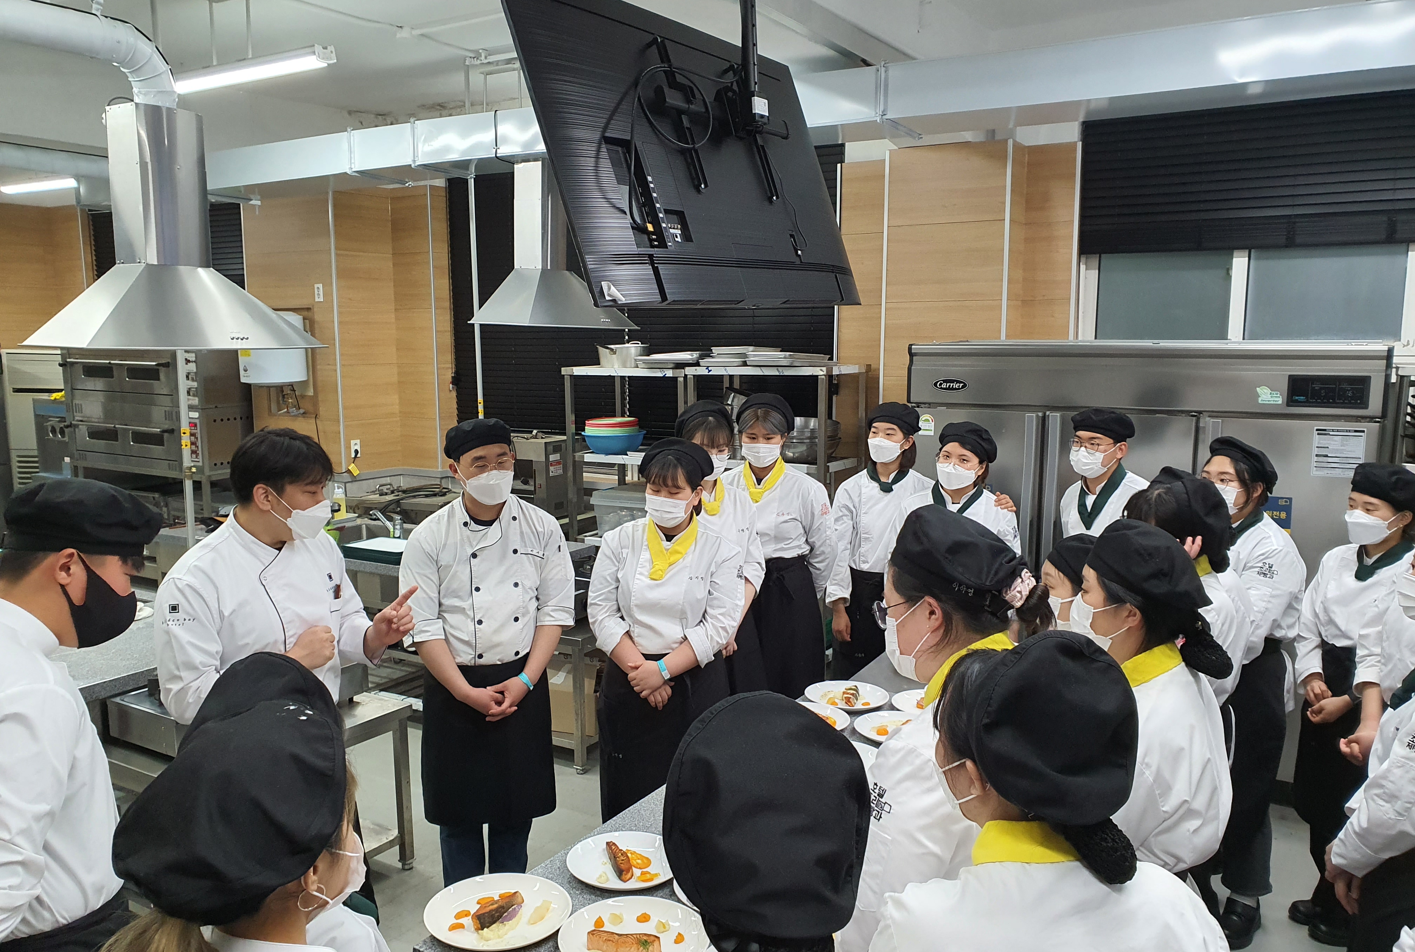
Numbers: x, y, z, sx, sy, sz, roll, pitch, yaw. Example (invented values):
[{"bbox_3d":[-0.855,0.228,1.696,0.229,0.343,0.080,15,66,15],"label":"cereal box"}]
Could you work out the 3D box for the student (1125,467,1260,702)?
[{"bbox_3d":[1.284,0.804,2.880,0.310,1.640,0.440,4,9,28],"label":"student"}]

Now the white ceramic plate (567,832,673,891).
[{"bbox_3d":[-0.171,0.839,2.295,0.257,0.027,0.257,0,8,0],"label":"white ceramic plate"}]

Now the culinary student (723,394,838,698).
[{"bbox_3d":[0.274,0.543,4.212,0.480,1.728,0.310,4,9,27],"label":"culinary student"}]

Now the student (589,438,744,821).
[{"bbox_3d":[-0.124,0.705,3.345,0.500,1.643,0.360,1,8,6],"label":"student"}]

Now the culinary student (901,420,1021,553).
[{"bbox_3d":[0.995,0.600,4.169,0.490,1.624,0.310,3,8,21],"label":"culinary student"}]

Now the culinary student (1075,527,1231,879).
[{"bbox_3d":[0.976,0.889,2.330,0.310,1.630,0.440,5,9,30],"label":"culinary student"}]

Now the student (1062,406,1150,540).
[{"bbox_3d":[1.487,0.592,3.987,0.500,1.686,0.310,7,11,43],"label":"student"}]

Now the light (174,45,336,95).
[{"bbox_3d":[-2.138,-1.833,4.820,1.200,0.070,0.100,4,9,31],"label":"light"}]

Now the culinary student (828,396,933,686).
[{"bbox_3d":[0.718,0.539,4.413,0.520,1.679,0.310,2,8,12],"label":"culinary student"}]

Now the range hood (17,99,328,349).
[{"bbox_3d":[-1.892,-0.871,3.780,0.415,0.816,0.920,4,9,31],"label":"range hood"}]

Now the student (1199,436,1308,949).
[{"bbox_3d":[1.747,0.702,3.510,0.310,1.660,0.450,-5,9,-28],"label":"student"}]

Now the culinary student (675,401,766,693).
[{"bbox_3d":[0.011,0.586,4.210,0.460,1.700,0.310,-2,8,-14],"label":"culinary student"}]

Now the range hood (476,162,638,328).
[{"bbox_3d":[-0.791,-1.223,5.663,0.406,0.842,0.940,6,9,32],"label":"range hood"}]

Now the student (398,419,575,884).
[{"bbox_3d":[-0.668,0.685,3.221,0.530,1.718,0.360,-2,8,-15],"label":"student"}]

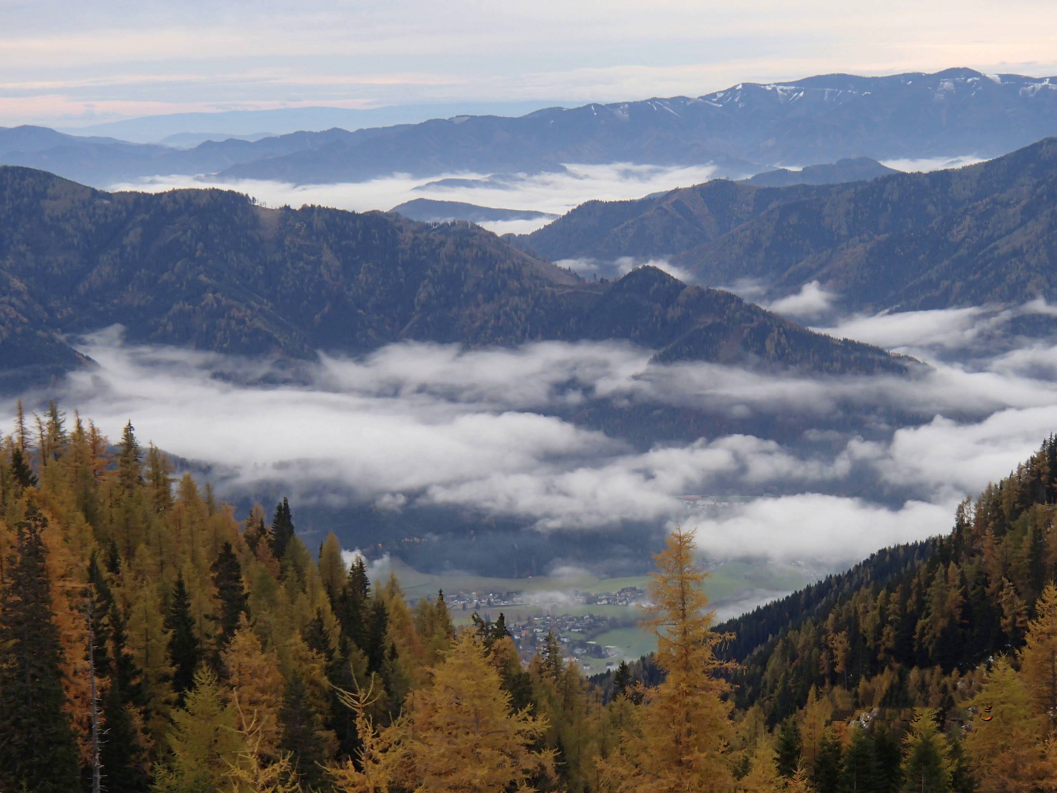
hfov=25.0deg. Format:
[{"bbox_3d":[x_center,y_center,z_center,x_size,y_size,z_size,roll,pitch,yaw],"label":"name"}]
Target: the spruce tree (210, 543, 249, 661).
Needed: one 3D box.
[{"bbox_3d":[-23.316,17.216,185.701,3.200,12.000,3.200,0,7,0],"label":"spruce tree"}]

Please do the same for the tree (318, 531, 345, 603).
[{"bbox_3d":[-17.779,17.576,215.643,2.900,11.000,2.900,0,7,0],"label":"tree"}]

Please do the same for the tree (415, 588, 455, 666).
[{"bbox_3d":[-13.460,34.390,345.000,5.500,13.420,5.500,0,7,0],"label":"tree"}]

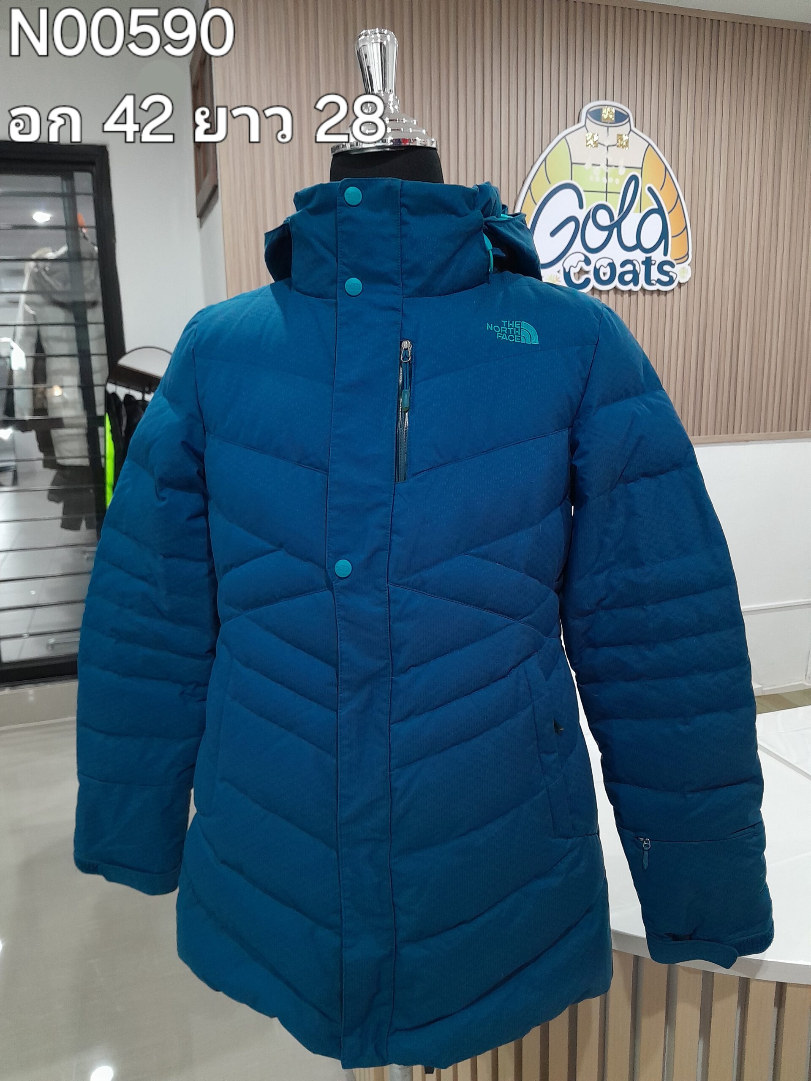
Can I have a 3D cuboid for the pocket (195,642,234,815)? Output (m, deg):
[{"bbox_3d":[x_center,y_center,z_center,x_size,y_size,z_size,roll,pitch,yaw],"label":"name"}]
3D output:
[{"bbox_3d":[-0.192,0.194,0.818,0.014,0.170,0.029,2,8,-41],"label":"pocket"}]

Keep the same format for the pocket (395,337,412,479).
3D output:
[{"bbox_3d":[-0.001,-0.109,0.686,0.014,0.119,0.010,2,1,1],"label":"pocket"}]

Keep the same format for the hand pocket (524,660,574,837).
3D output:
[{"bbox_3d":[0.137,0.199,0.775,0.029,0.168,0.014,-13,6,-37],"label":"hand pocket"}]

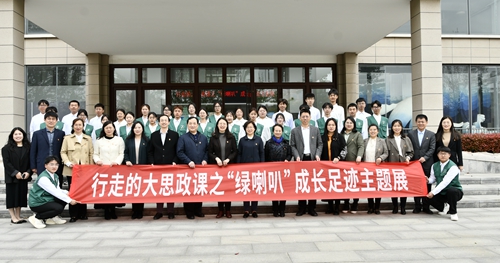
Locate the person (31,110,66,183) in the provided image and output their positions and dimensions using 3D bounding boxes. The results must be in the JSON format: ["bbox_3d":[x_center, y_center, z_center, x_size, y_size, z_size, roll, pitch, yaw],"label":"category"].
[{"bbox_3d":[-3.440,0.580,6.368,0.520,1.820,0.330,0,-1,-16],"label":"person"}]

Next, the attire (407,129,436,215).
[{"bbox_3d":[3.066,0.688,6.664,0.450,1.450,0.310,-1,-1,11],"label":"attire"}]

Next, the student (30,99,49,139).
[{"bbox_3d":[-4.017,0.266,7.285,0.480,1.770,0.290,-1,-1,-12],"label":"student"}]

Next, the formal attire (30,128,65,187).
[{"bbox_3d":[-3.380,0.696,6.267,0.530,1.544,0.300,-1,-1,-12],"label":"formal attire"}]

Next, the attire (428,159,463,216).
[{"bbox_3d":[3.292,0.954,6.330,0.580,0.970,0.600,-1,-1,20],"label":"attire"}]

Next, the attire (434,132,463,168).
[{"bbox_3d":[3.619,0.372,6.800,0.480,0.660,0.280,-1,-1,6],"label":"attire"}]

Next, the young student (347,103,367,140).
[{"bbox_3d":[2.081,0.317,7.391,0.480,1.740,0.300,-1,-1,4],"label":"young student"}]

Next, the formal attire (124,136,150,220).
[{"bbox_3d":[-1.919,0.766,6.396,0.440,1.410,0.310,-1,-1,-7],"label":"formal attire"}]

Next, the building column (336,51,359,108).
[{"bbox_3d":[3.671,-1.007,13.981,0.790,3.850,0.600,-1,-1,-3],"label":"building column"}]

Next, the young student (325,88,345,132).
[{"bbox_3d":[1.769,0.025,7.891,0.480,1.820,0.300,-1,-1,3],"label":"young student"}]

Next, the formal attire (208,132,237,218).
[{"bbox_3d":[-0.460,0.714,6.338,0.450,1.428,0.290,-1,-1,-1],"label":"formal attire"}]

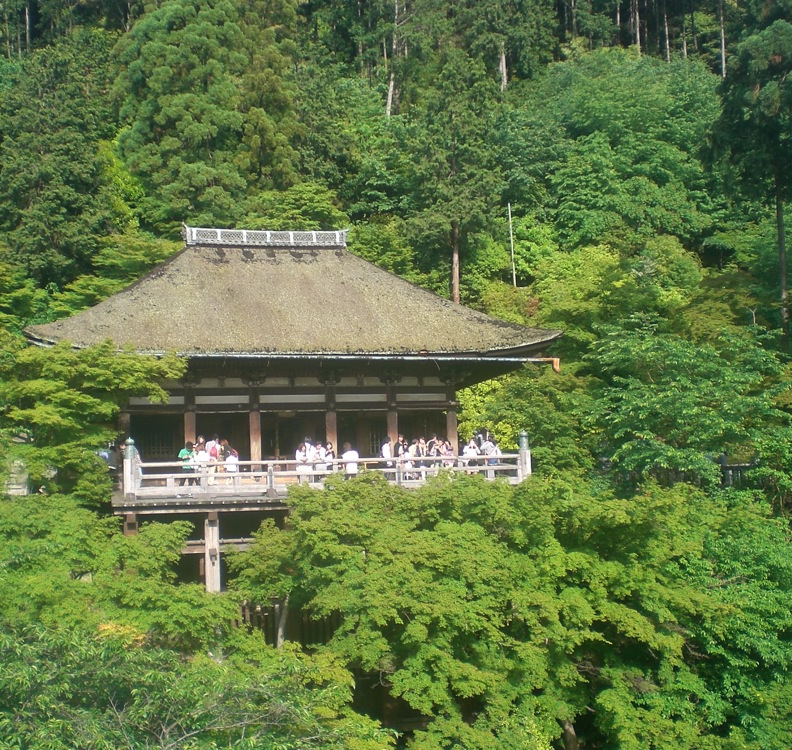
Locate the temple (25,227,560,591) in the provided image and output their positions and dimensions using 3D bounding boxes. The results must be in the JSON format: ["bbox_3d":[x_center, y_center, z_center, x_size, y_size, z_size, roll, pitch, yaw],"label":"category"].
[{"bbox_3d":[-3.899,0.988,38.455,16.119,12.657,13.600,0,-3,-12],"label":"temple"}]

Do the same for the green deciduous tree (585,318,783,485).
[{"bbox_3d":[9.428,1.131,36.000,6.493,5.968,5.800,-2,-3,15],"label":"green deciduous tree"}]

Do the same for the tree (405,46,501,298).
[{"bbox_3d":[2.873,-9.438,53.000,4.731,12.842,4.700,-1,-3,3],"label":"tree"}]

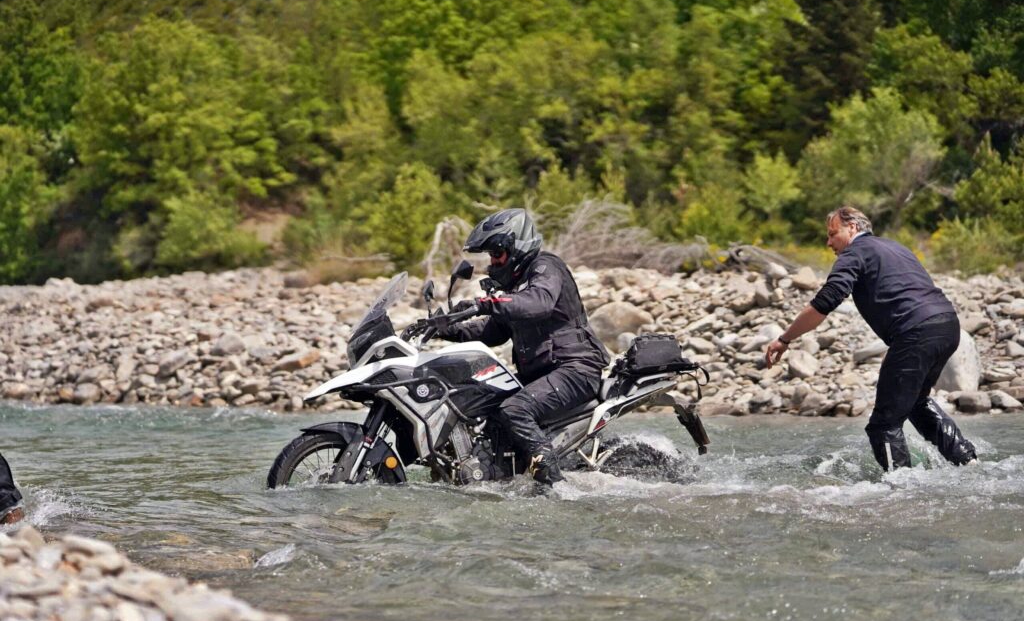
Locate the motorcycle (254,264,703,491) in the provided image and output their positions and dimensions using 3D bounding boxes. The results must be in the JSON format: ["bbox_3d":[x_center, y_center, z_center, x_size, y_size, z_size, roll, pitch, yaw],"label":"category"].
[{"bbox_3d":[-0.111,0.492,14.000,2.200,1.420,0.900,-1,-4,-21],"label":"motorcycle"}]

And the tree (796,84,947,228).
[{"bbox_3d":[6.076,-2.535,50.000,2.450,2.450,2.300,0,2,0],"label":"tree"}]

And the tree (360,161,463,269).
[{"bbox_3d":[-1.359,-1.284,40.000,1.400,1.500,1.350,0,2,0],"label":"tree"}]

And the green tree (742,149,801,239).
[{"bbox_3d":[4.210,-1.866,48.000,1.020,1.520,1.000,0,2,0],"label":"green tree"}]

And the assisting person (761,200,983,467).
[{"bbox_3d":[1.789,0.262,14.600,1.050,1.540,0.620,0,2,5],"label":"assisting person"}]

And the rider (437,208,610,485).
[{"bbox_3d":[0.040,0.195,14.050,0.900,1.340,0.780,-1,3,-20],"label":"rider"}]

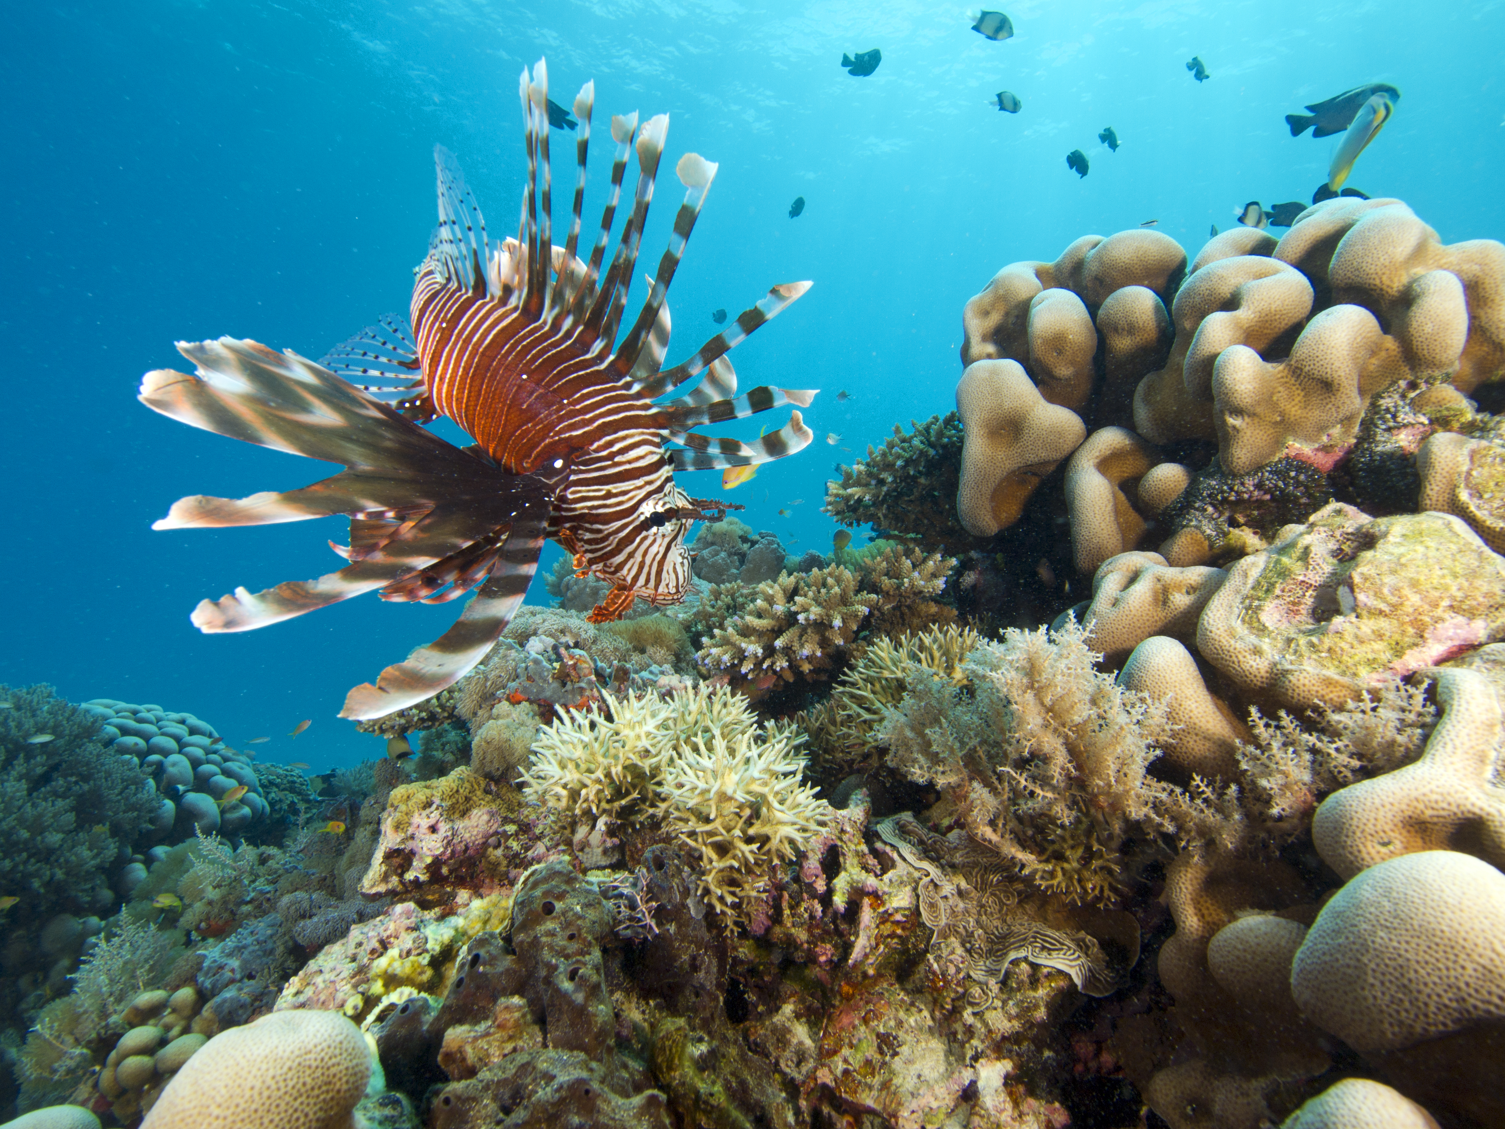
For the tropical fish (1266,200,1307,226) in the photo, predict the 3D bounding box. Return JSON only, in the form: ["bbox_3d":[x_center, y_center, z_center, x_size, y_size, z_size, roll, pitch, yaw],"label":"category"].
[{"bbox_3d":[1.029,-0.670,1.500,0.095,0.052,0.024,0,0,22],"label":"tropical fish"}]

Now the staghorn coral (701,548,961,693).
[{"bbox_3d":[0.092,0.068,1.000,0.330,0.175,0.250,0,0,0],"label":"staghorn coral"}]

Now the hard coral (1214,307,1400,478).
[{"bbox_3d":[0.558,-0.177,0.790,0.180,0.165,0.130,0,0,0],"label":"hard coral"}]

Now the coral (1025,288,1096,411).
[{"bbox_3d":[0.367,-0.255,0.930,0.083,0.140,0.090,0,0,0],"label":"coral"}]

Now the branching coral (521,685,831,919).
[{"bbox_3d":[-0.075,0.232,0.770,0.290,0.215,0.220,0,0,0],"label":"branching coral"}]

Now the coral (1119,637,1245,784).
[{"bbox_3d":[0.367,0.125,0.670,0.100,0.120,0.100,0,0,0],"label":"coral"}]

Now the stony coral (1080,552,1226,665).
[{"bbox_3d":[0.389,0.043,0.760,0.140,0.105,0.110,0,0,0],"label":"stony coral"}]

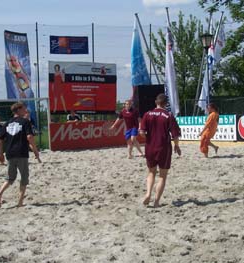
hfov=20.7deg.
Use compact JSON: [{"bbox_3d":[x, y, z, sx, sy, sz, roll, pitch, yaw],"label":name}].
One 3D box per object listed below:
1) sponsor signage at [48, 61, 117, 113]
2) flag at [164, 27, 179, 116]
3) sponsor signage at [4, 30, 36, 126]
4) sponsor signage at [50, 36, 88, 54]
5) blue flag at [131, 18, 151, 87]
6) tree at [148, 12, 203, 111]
[{"bbox_3d":[-1.532,-1.730,26.500,2.970,2.020,0.100,-2,2,-31],"label":"sponsor signage"},{"bbox_3d":[2.185,-2.654,29.300,0.650,3.900,0.350,-2,2,-12],"label":"flag"},{"bbox_3d":[-4.005,-2.056,26.400,1.120,3.850,0.330,-2,2,-25],"label":"sponsor signage"},{"bbox_3d":[-2.138,-3.511,27.200,1.650,0.730,0.050,-2,2,-18],"label":"sponsor signage"},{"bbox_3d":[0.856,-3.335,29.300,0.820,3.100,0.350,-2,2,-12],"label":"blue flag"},{"bbox_3d":[3.056,-3.167,37.940,3.300,6.800,3.200,-1,2,0],"label":"tree"}]

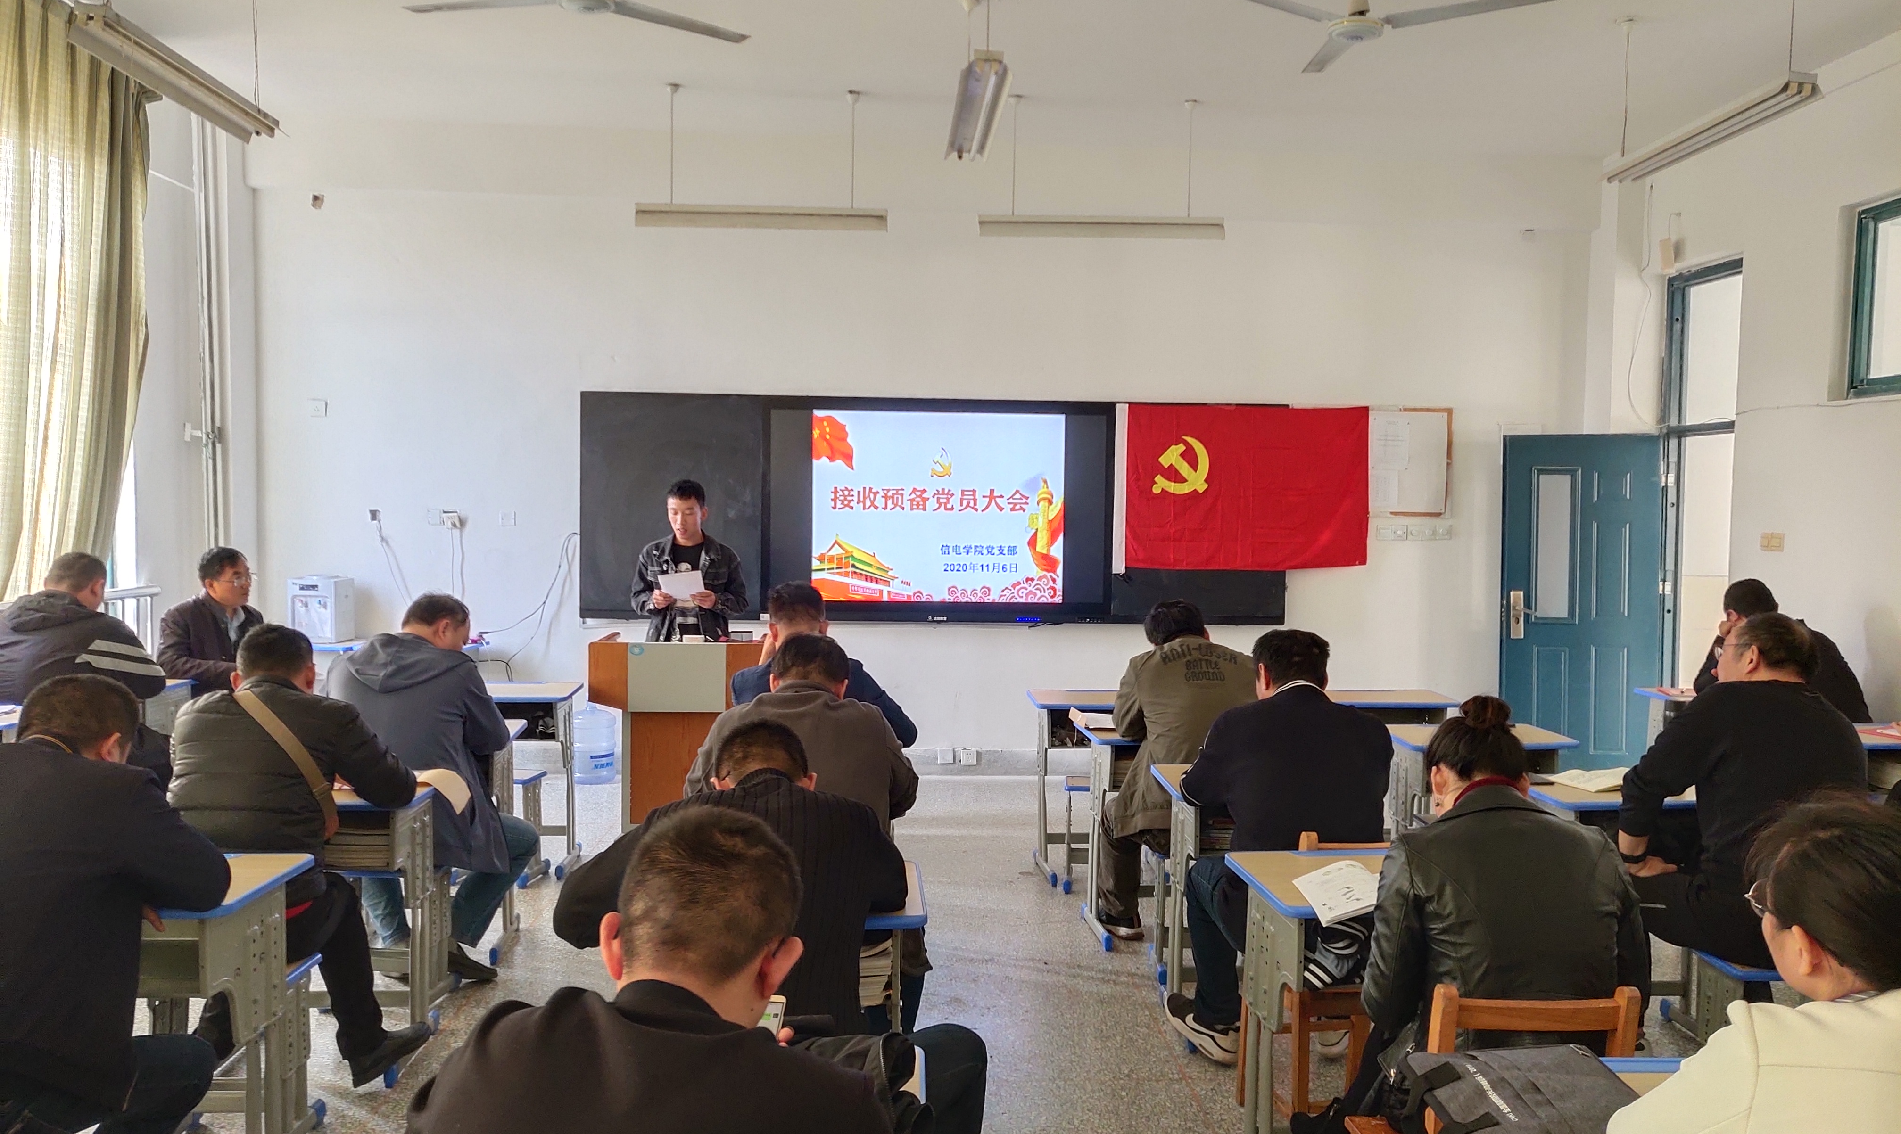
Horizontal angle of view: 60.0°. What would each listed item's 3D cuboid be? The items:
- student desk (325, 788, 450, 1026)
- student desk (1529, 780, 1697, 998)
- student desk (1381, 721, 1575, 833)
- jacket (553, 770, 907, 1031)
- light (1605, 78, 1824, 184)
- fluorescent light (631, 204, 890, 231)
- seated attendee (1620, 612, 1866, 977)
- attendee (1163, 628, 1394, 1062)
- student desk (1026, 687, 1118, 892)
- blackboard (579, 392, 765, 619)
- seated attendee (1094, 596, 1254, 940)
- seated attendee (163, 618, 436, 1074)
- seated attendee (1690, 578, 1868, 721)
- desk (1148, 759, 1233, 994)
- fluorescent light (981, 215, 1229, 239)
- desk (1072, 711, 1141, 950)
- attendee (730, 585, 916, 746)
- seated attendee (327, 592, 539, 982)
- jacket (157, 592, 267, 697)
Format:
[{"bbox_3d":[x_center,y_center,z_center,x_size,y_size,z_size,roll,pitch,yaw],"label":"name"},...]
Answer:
[{"bbox_3d":[-1.795,1.019,4.692,0.600,0.760,0.500,0,2,-3],"label":"student desk"},{"bbox_3d":[2.117,1.066,5.100,0.610,0.750,0.480,1,3,-3],"label":"student desk"},{"bbox_3d":[1.956,1.003,6.157,0.600,0.750,0.500,0,2,-3],"label":"student desk"},{"bbox_3d":[-0.373,0.611,2.873,0.630,0.540,0.460,1,1,-3],"label":"jacket"},{"bbox_3d":[2.968,-1.721,6.464,0.180,0.100,1.380,1,1,-3],"label":"light"},{"bbox_3d":[-0.909,-1.689,7.964,1.230,0.125,0.150,1,3,-3],"label":"fluorescent light"},{"bbox_3d":[1.821,0.710,3.881,0.720,1.220,0.560,2,2,42],"label":"seated attendee"},{"bbox_3d":[0.788,0.727,4.113,0.530,1.160,0.750,0,2,-8],"label":"attendee"},{"bbox_3d":[0.661,0.951,7.228,0.600,0.750,0.500,0,2,-3],"label":"student desk"},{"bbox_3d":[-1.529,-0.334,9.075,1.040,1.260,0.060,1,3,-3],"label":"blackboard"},{"bbox_3d":[0.788,0.746,5.663,0.500,1.280,0.900,0,2,-3],"label":"seated attendee"},{"bbox_3d":[-1.681,0.785,4.288,0.520,1.260,0.950,0,2,-3],"label":"seated attendee"},{"bbox_3d":[3.503,0.690,7.017,0.600,1.290,0.720,-1,3,-23],"label":"seated attendee"},{"bbox_3d":[0.977,1.048,5.187,0.610,0.750,0.480,1,3,-3],"label":"desk"},{"bbox_3d":[0.772,-1.728,8.395,1.260,0.110,0.160,0,2,-3],"label":"fluorescent light"},{"bbox_3d":[0.797,0.992,6.158,0.610,0.750,0.480,1,3,-3],"label":"desk"},{"bbox_3d":[-0.412,0.661,5.156,0.580,1.200,0.750,1,1,-3],"label":"attendee"},{"bbox_3d":[-1.490,0.669,4.774,0.550,1.190,0.740,1,2,17],"label":"seated attendee"},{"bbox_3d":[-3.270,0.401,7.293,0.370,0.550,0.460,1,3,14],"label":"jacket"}]

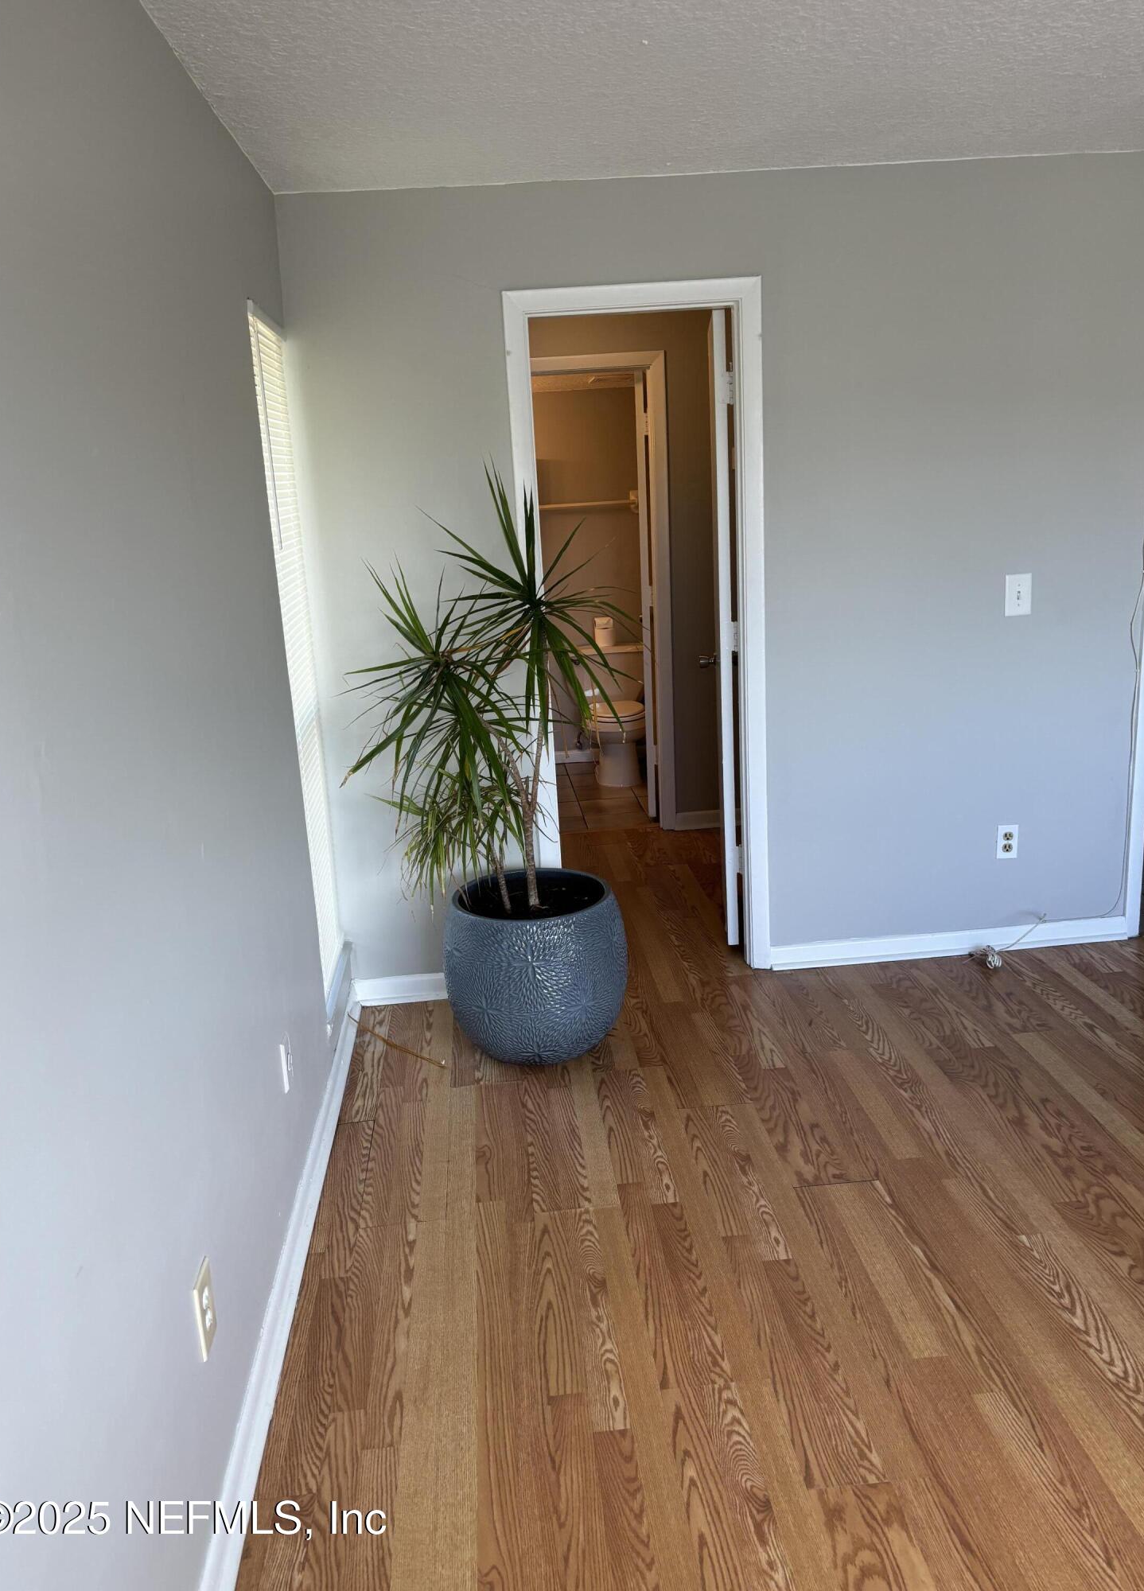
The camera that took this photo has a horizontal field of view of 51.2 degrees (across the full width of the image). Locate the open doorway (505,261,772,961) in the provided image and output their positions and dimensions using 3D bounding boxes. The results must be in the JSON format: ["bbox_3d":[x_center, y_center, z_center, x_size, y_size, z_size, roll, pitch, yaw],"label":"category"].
[{"bbox_3d":[0.230,-0.442,3.739,0.742,2.140,0.130,-4,15,-4],"label":"open doorway"}]

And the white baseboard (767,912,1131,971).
[{"bbox_3d":[1.271,0.491,4.008,1.222,0.082,0.020,-4,15,-4],"label":"white baseboard"}]

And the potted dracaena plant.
[{"bbox_3d":[-0.228,-0.069,3.354,0.830,1.670,0.680,-4,15,-4],"label":"potted dracaena plant"}]

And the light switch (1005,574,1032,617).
[{"bbox_3d":[1.399,-0.625,3.735,0.081,0.125,0.014,-4,15,-4],"label":"light switch"}]

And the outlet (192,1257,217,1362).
[{"bbox_3d":[-0.558,0.788,1.836,0.011,0.125,0.080,-4,15,-4],"label":"outlet"}]

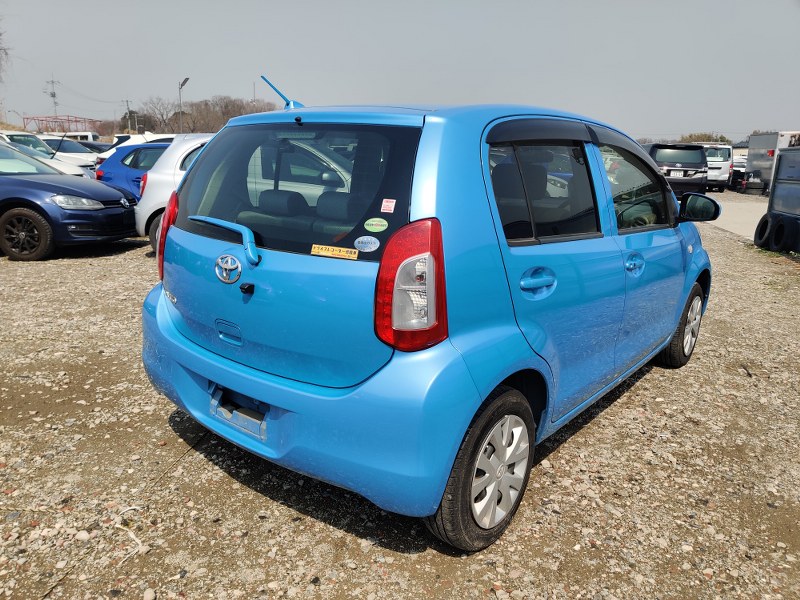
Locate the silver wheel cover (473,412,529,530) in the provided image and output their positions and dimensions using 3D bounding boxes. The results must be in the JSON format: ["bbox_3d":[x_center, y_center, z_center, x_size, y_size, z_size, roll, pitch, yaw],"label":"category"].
[{"bbox_3d":[0.348,0.587,2.133,0.050,0.390,0.390,12,17,37],"label":"silver wheel cover"}]

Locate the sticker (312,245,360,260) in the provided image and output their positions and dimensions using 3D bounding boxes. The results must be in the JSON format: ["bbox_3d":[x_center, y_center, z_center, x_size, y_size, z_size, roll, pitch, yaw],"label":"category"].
[{"bbox_3d":[-0.199,-0.141,1.881,0.175,0.036,0.004,9,-16,27],"label":"sticker"}]

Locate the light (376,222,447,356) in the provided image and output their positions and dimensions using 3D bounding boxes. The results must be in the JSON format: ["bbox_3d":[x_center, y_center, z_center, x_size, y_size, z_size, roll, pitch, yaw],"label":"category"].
[{"bbox_3d":[0.045,-0.051,1.774,0.215,0.350,0.175,9,15,26],"label":"light"}]

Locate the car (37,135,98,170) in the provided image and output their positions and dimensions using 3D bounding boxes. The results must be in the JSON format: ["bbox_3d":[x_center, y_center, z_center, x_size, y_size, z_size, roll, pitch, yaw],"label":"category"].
[{"bbox_3d":[-9.045,-3.472,15.700,4.500,1.470,1.780,8,15,25],"label":"car"}]

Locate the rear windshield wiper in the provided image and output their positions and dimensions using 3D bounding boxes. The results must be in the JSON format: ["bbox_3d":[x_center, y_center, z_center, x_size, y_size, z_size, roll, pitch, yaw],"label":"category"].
[{"bbox_3d":[-0.621,-0.206,2.138,0.090,0.110,0.520,-11,18,-41],"label":"rear windshield wiper"}]

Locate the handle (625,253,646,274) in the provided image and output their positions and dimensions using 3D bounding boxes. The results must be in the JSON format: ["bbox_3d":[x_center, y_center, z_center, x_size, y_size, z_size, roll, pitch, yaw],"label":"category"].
[{"bbox_3d":[1.053,-0.163,2.784,0.055,0.100,0.210,11,16,37],"label":"handle"}]

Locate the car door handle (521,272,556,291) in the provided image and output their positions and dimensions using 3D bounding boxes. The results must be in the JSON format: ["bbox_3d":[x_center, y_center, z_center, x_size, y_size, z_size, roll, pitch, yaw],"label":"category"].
[{"bbox_3d":[0.453,-0.056,2.024,0.040,0.042,0.230,12,15,37],"label":"car door handle"}]

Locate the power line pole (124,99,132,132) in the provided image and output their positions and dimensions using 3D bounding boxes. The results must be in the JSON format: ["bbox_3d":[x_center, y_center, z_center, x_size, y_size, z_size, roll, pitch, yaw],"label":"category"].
[{"bbox_3d":[-53.227,-33.764,122.783,1.600,10.500,0.500,1,13,0],"label":"power line pole"}]

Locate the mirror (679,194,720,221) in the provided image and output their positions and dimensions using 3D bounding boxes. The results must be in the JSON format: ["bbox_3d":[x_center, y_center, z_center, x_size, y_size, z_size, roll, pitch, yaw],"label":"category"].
[{"bbox_3d":[1.538,-0.474,3.191,0.215,0.150,0.130,12,17,37],"label":"mirror"}]

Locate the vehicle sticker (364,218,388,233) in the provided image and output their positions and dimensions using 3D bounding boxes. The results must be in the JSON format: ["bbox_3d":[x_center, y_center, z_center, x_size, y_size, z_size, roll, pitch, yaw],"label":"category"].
[{"bbox_3d":[-0.070,-0.221,1.853,0.077,0.044,0.003,7,-12,23],"label":"vehicle sticker"}]

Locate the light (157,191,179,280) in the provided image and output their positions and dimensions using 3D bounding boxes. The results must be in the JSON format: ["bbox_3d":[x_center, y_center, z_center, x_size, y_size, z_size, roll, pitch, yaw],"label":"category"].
[{"bbox_3d":[-0.963,-0.254,2.545,0.200,0.375,0.210,11,16,37],"label":"light"}]

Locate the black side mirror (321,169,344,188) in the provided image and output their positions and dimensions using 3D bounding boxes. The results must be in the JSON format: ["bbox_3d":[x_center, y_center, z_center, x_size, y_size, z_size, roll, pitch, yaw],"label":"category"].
[{"bbox_3d":[-0.797,-1.413,7.257,0.160,0.170,0.210,2,13,4],"label":"black side mirror"}]

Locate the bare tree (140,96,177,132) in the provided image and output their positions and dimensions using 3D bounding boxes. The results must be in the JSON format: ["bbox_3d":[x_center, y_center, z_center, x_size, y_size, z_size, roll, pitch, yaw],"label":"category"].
[{"bbox_3d":[-32.897,-24.179,85.000,5.000,6.500,5.000,2,14,0],"label":"bare tree"}]

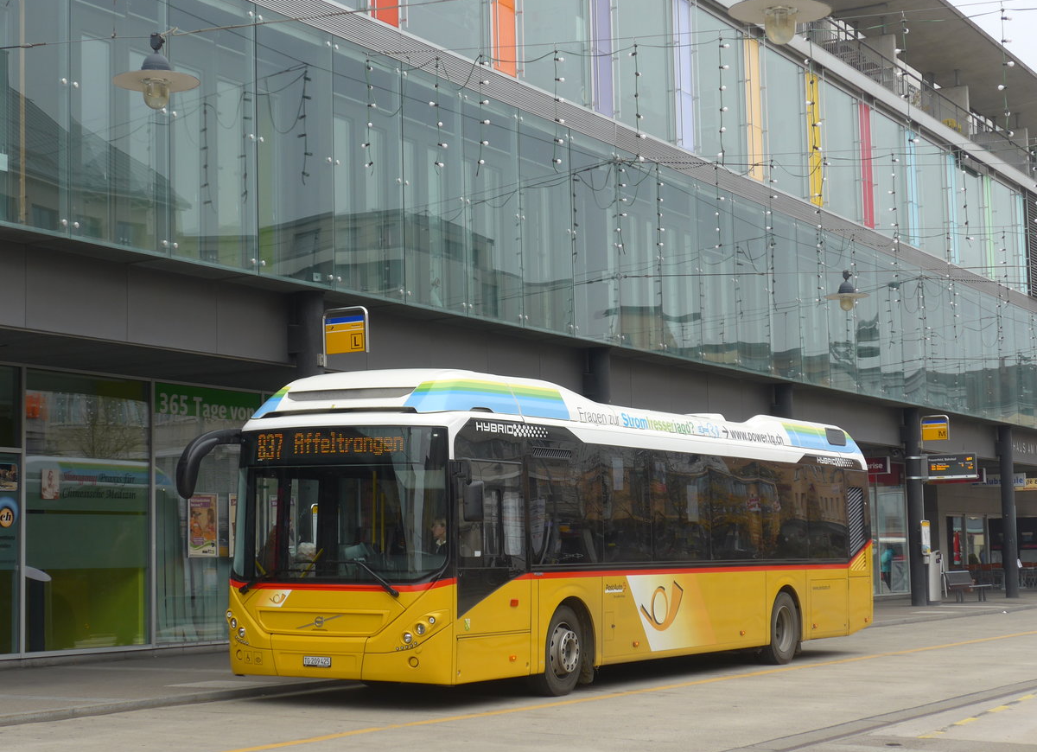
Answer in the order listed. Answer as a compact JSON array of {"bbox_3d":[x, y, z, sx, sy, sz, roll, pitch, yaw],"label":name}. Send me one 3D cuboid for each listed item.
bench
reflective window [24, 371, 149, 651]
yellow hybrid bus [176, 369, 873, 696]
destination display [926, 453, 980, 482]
[{"bbox_3d":[11.491,5.366,50.413,0.620,0.800,2.000,-4,-6,29],"label":"bench"},{"bbox_3d":[-5.553,1.751,25.660,0.100,3.535,2.371,-4,-6,29],"label":"reflective window"},{"bbox_3d":[1.063,1.998,24.649,2.780,3.380,12.280,-2,-5,30],"label":"yellow hybrid bus"},{"bbox_3d":[10.282,2.135,46.665,1.230,0.620,0.200,-4,-6,29],"label":"destination display"}]

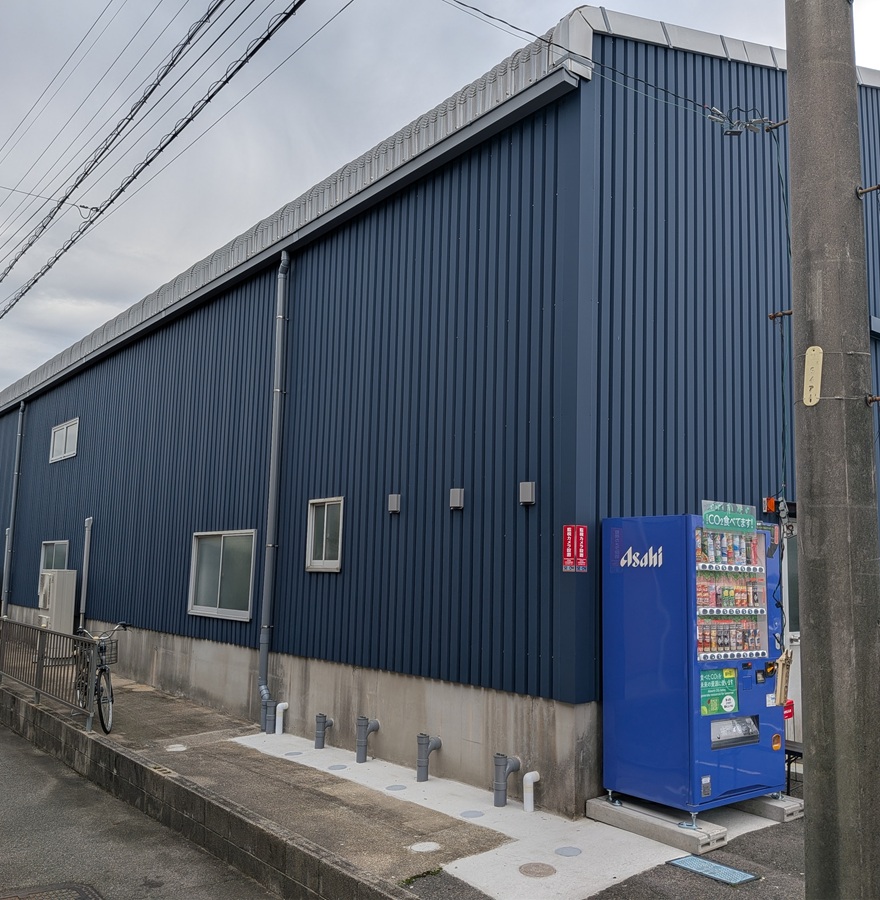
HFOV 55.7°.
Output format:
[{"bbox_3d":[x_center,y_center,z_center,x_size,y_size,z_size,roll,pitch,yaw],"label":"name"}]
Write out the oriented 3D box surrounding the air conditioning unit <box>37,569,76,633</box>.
[{"bbox_3d":[-6.036,2.575,13.123,0.330,1.360,0.890,8,-11,-39],"label":"air conditioning unit"}]

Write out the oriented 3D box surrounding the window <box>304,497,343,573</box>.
[{"bbox_3d":[-1.076,0.817,7.973,0.100,0.706,0.619,8,-11,-39],"label":"window"}]

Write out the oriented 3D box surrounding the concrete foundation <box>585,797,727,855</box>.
[{"bbox_3d":[1.318,2.296,5.129,0.295,0.090,0.890,7,-10,-35],"label":"concrete foundation"}]

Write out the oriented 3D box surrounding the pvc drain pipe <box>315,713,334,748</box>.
[{"bbox_3d":[-1.065,2.551,7.546,0.140,0.300,0.100,8,-10,-39],"label":"pvc drain pipe"}]

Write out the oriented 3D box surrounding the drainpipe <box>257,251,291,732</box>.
[{"bbox_3d":[-1.763,0.385,8.785,0.160,5.060,0.110,8,-10,-39],"label":"drainpipe"}]

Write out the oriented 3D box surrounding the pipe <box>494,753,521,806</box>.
[{"bbox_3d":[0.443,2.235,5.683,0.184,0.346,0.092,8,-11,-39],"label":"pipe"}]

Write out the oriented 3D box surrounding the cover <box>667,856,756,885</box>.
[{"bbox_3d":[1.454,2.261,4.439,0.250,0.030,0.420,8,-10,-39],"label":"cover"}]

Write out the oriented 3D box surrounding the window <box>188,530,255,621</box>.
[{"bbox_3d":[-2.539,1.448,9.656,0.090,0.980,1.660,8,-10,-39],"label":"window"}]

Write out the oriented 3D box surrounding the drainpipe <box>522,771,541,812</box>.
[{"bbox_3d":[0.612,2.269,5.535,0.120,0.250,0.066,8,-10,-39],"label":"drainpipe"}]

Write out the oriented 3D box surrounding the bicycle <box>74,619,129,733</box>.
[{"bbox_3d":[-3.443,2.199,8.368,0.550,1.050,1.780,7,-10,-34],"label":"bicycle"}]

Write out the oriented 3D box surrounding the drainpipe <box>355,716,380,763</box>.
[{"bbox_3d":[-0.593,2.381,6.885,0.203,0.361,0.092,8,-11,-39],"label":"drainpipe"}]

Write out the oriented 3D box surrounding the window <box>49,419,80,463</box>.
[{"bbox_3d":[-6.915,-0.165,15.370,0.100,0.694,1.748,8,-11,-39],"label":"window"}]

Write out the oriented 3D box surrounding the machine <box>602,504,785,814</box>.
[{"bbox_3d":[1.714,1.372,5.609,1.050,1.800,0.677,8,-11,-39],"label":"machine"}]

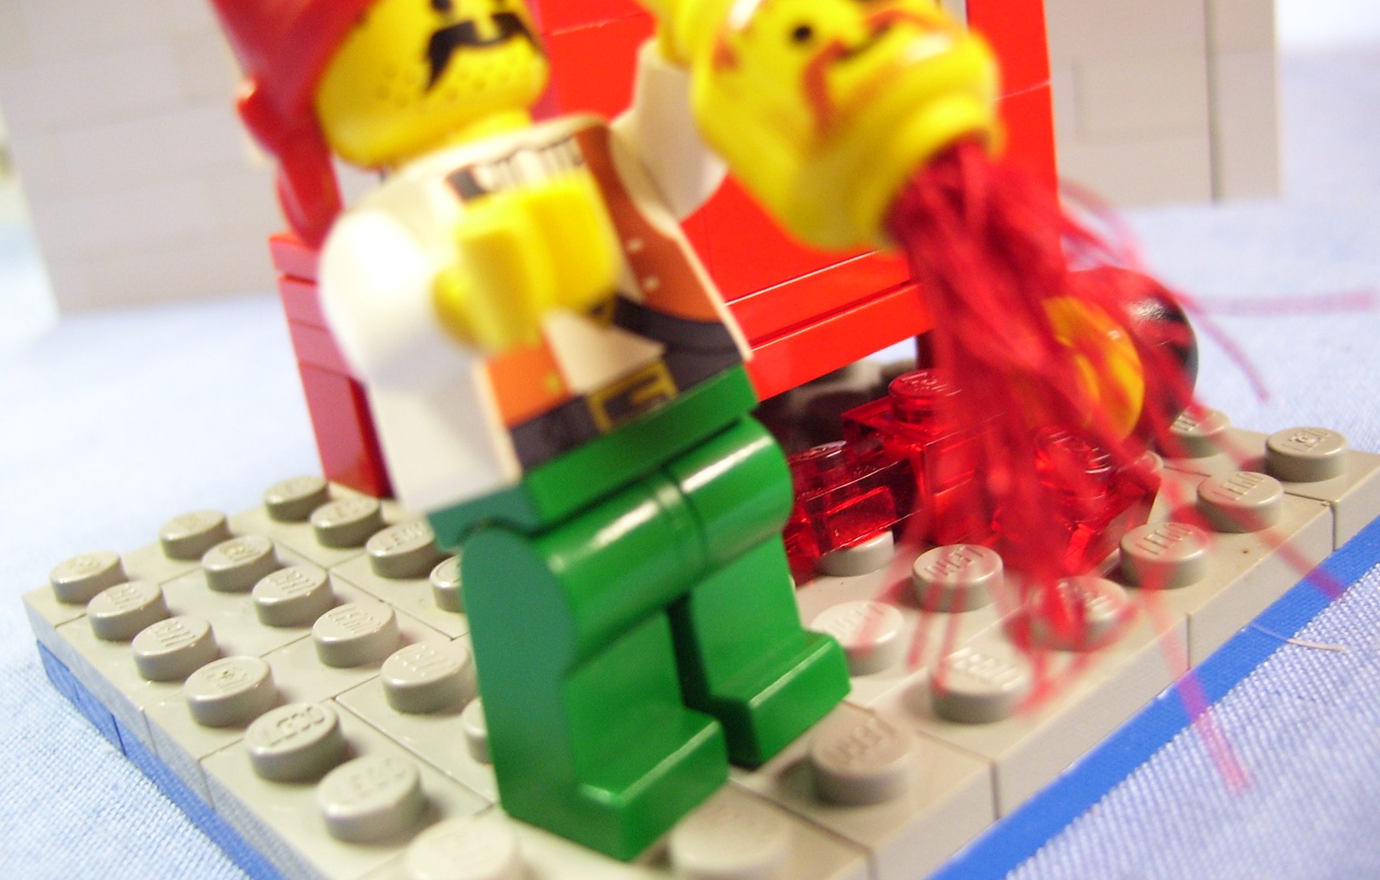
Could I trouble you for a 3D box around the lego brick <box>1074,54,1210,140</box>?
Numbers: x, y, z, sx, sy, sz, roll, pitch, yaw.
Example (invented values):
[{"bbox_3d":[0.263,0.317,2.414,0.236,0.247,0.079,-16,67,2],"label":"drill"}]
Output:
[{"bbox_3d":[0.056,-0.044,0.181,0.016,0.010,0.008,-4,21,13],"label":"lego brick"}]

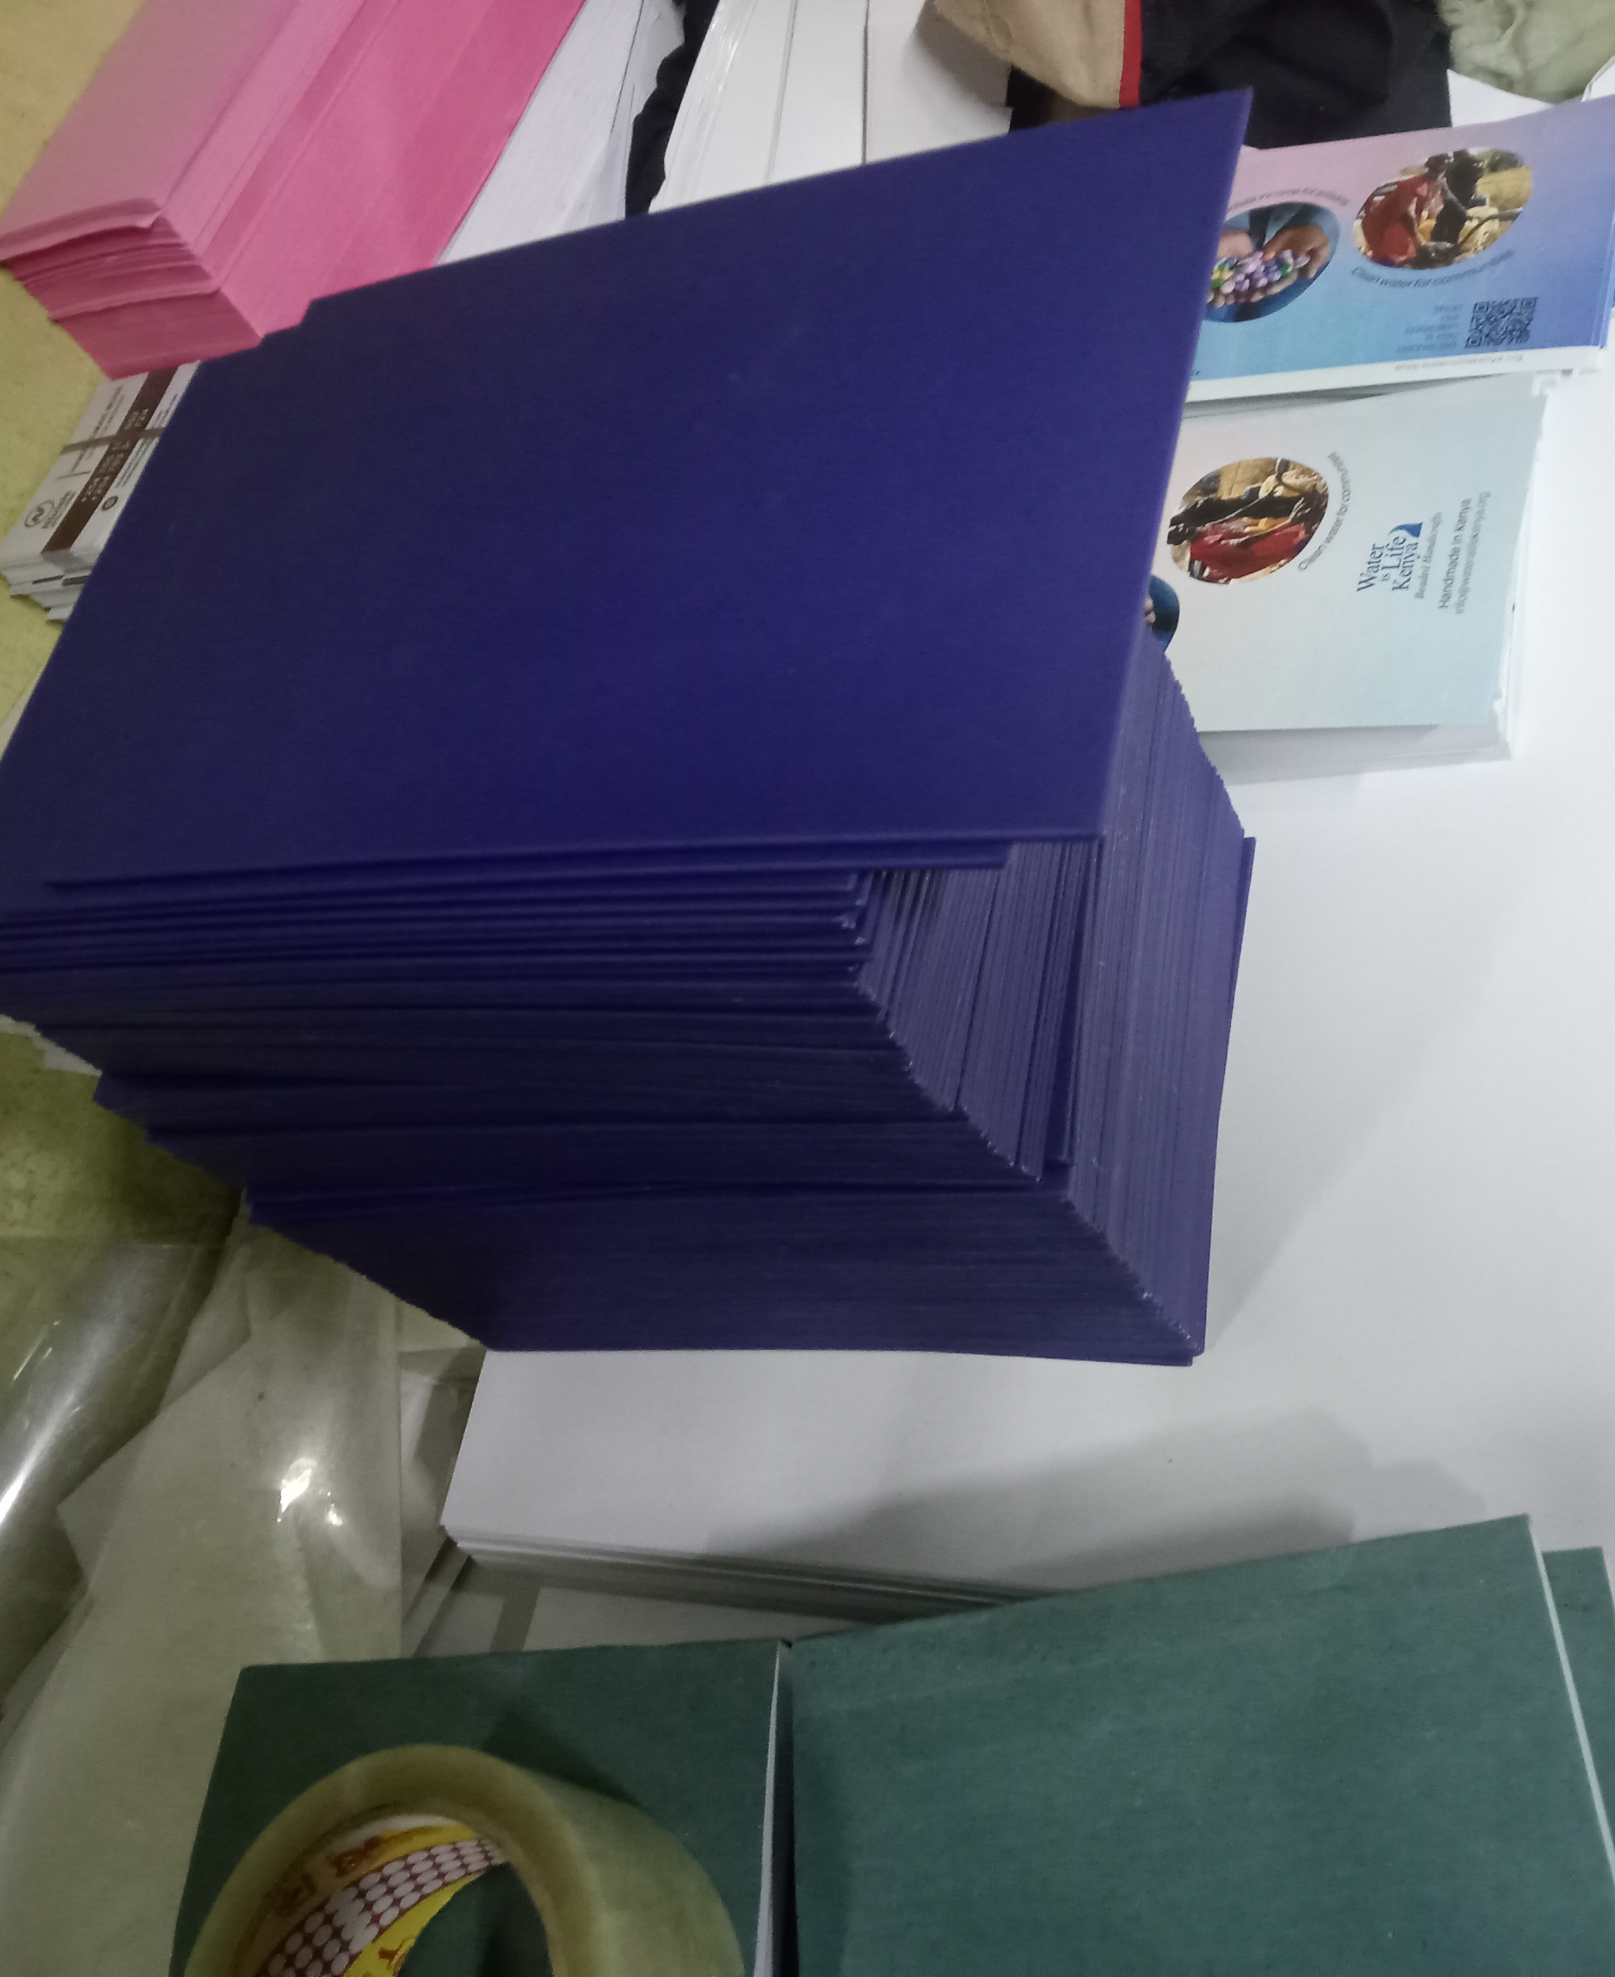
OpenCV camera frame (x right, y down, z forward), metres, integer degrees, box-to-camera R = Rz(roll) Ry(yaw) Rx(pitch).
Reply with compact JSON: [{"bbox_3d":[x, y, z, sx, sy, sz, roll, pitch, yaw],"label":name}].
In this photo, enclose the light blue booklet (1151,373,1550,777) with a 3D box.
[{"bbox_3d":[0.127,-0.121,0.653,0.182,0.021,0.129,0,60,29],"label":"light blue booklet"}]

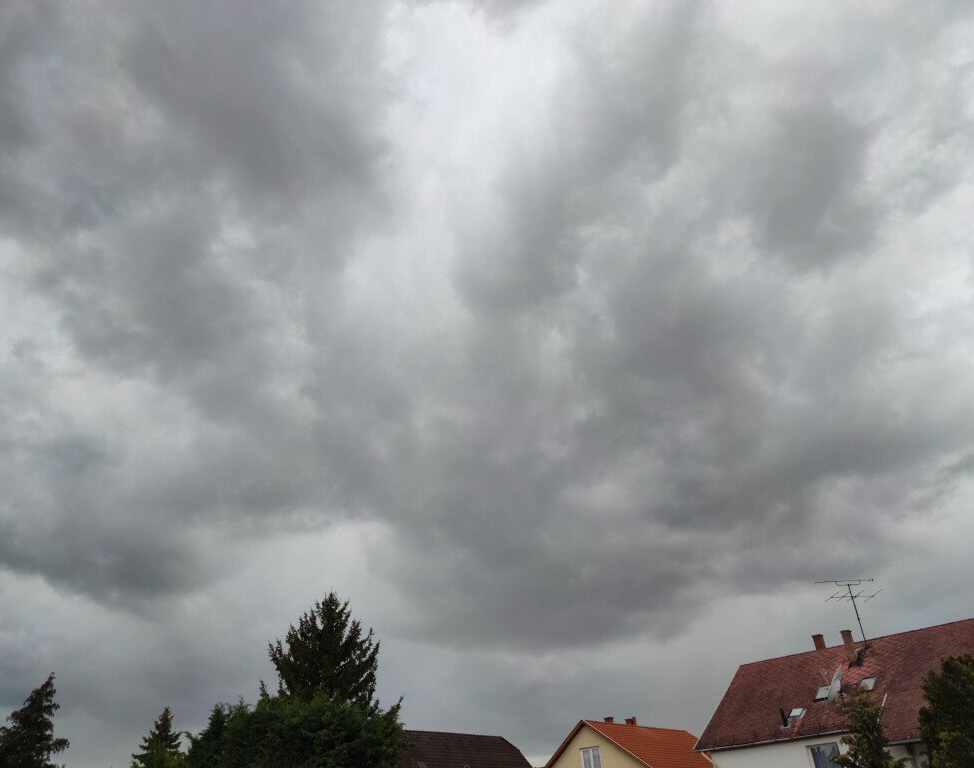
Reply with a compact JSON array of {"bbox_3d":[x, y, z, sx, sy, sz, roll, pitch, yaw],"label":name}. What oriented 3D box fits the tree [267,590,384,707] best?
[{"bbox_3d":[-4.751,10.302,20.201,4.200,8.787,4.200,4,-34,-11],"label":"tree"}]

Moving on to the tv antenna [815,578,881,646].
[{"bbox_3d":[18.603,11.553,35.901,3.000,3.250,2.150,-3,-33,0],"label":"tv antenna"}]

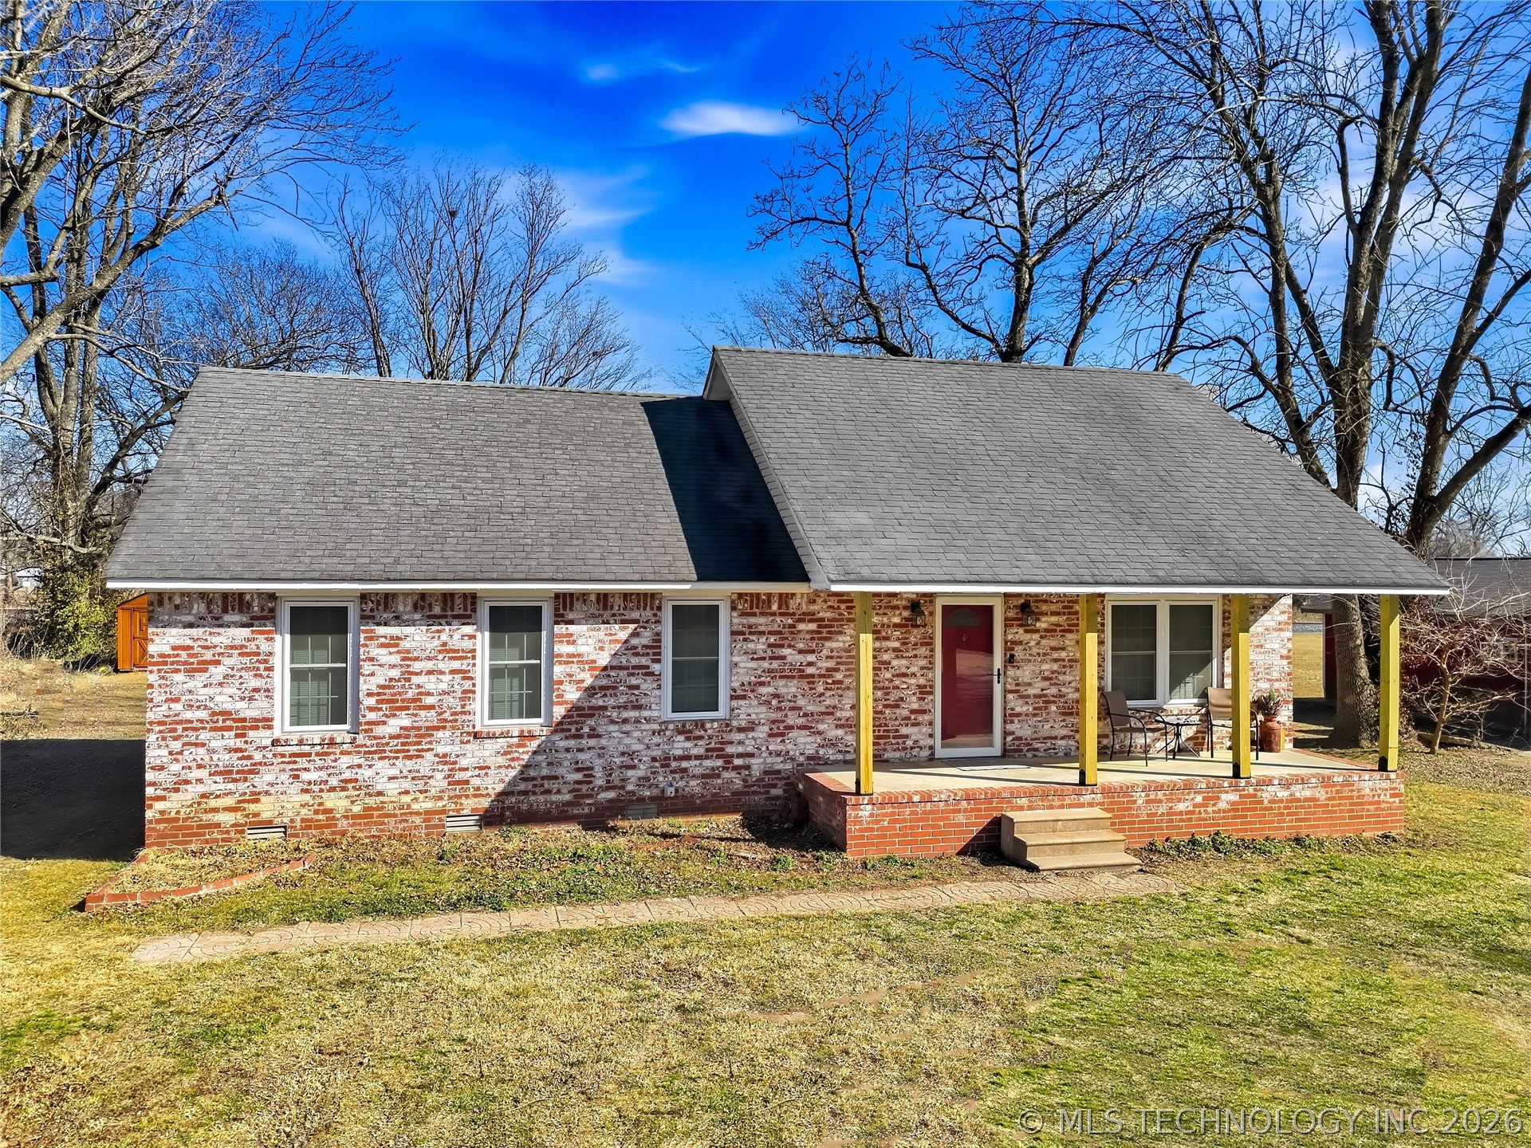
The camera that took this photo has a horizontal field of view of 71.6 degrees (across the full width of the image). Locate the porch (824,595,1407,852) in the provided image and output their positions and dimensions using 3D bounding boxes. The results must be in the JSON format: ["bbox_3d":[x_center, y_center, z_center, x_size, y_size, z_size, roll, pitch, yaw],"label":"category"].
[{"bbox_3d":[4.279,1.700,13.430,7.440,3.010,1.950,0,0,-14],"label":"porch"}]

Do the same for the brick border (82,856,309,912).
[{"bbox_3d":[-5.738,3.101,10.999,1.800,0.170,1.620,0,0,-14],"label":"brick border"}]

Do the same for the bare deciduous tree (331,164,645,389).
[{"bbox_3d":[-8.900,-5.000,34.000,10.100,16.200,9.500,0,0,0],"label":"bare deciduous tree"}]

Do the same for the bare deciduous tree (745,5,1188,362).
[{"bbox_3d":[5.500,-6.200,29.000,12.100,18.600,11.500,0,0,0],"label":"bare deciduous tree"}]

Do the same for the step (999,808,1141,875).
[{"bbox_3d":[3.351,2.954,11.725,1.210,0.430,1.064,0,0,-14],"label":"step"}]

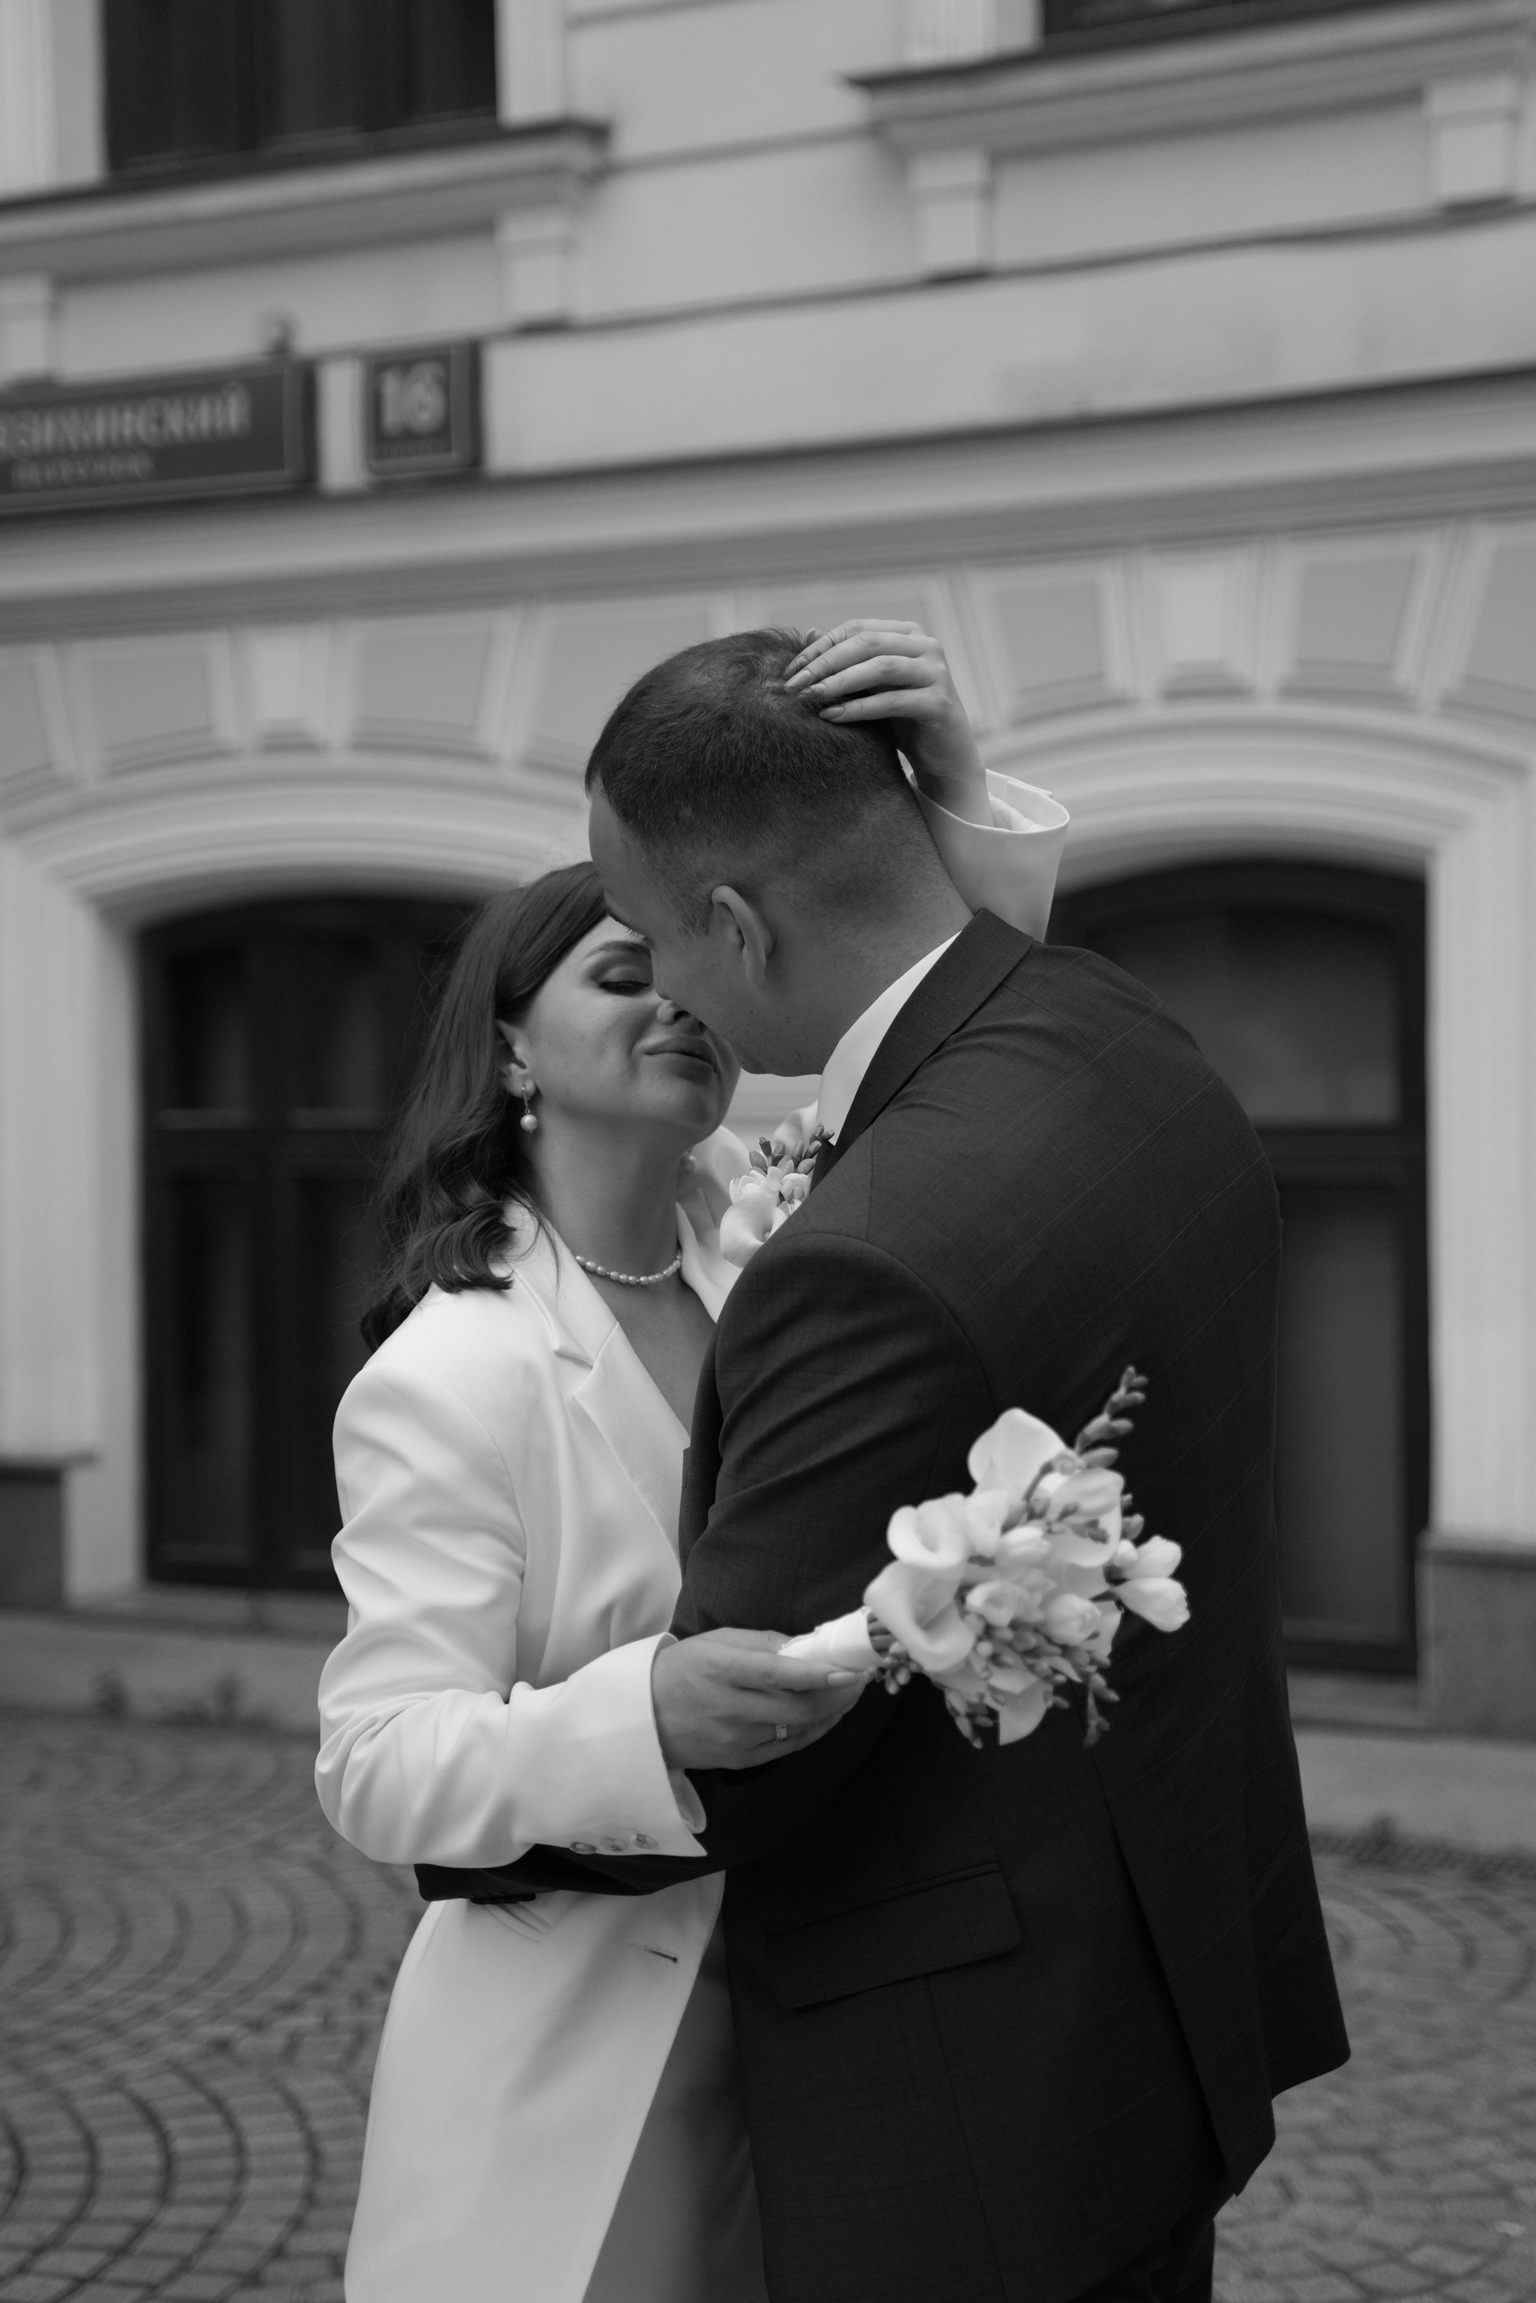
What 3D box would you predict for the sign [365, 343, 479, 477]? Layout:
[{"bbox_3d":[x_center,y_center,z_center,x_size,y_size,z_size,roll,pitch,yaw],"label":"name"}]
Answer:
[{"bbox_3d":[-0.859,-1.842,8.623,0.316,0.300,0.050,0,1,28],"label":"sign"}]

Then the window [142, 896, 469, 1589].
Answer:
[{"bbox_3d":[-1.111,0.242,9.132,1.271,1.859,0.120,0,1,28],"label":"window"}]

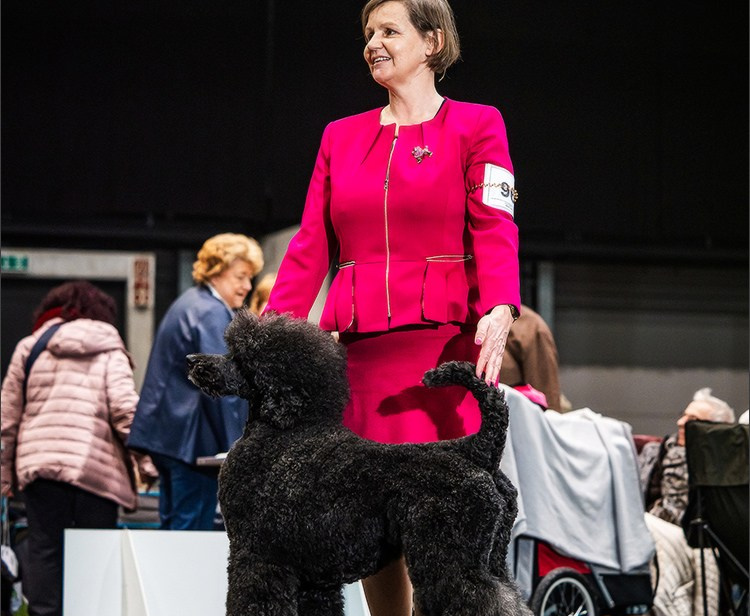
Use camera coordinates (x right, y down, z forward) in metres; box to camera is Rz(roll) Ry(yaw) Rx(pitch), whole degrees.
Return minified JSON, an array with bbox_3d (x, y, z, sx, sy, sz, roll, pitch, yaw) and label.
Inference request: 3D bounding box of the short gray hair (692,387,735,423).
[{"bbox_3d":[1.263,0.375,13.350,0.165,0.160,0.155,2,-4,-15],"label":"short gray hair"}]

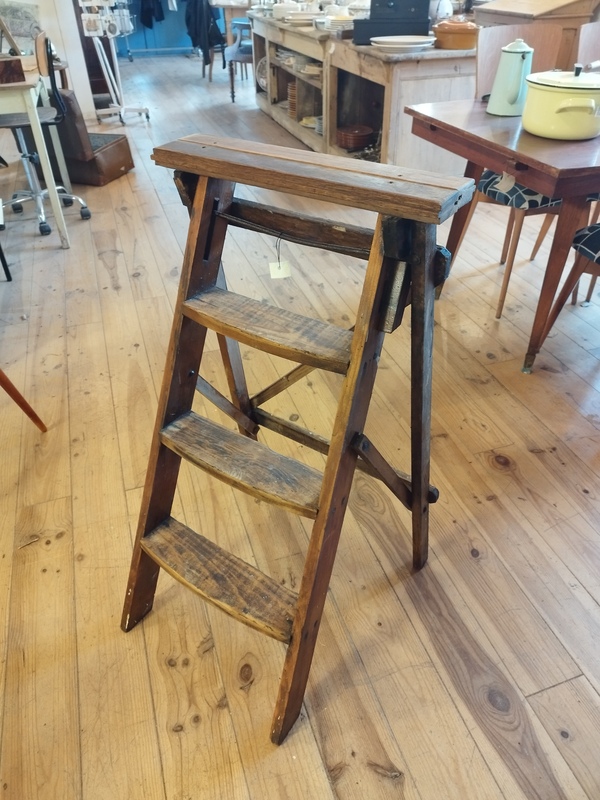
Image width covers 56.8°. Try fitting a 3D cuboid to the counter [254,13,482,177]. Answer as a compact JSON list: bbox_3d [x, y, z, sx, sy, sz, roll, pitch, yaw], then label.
[{"bbox_3d":[0.330,-2.344,4.134,0.747,0.736,2.875,-13,41,-15],"label":"counter"}]

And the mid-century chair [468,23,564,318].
[{"bbox_3d":[0.888,-0.866,2.167,0.425,0.908,0.529,-13,41,-15],"label":"mid-century chair"}]

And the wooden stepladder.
[{"bbox_3d":[-0.064,0.083,1.004,0.546,0.908,0.529,22,44,25],"label":"wooden stepladder"}]

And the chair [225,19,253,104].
[{"bbox_3d":[-0.392,-3.341,5.362,0.540,0.750,0.560,3,39,5],"label":"chair"}]

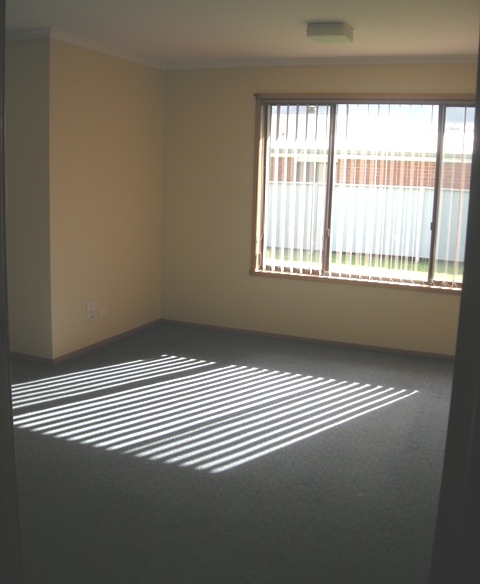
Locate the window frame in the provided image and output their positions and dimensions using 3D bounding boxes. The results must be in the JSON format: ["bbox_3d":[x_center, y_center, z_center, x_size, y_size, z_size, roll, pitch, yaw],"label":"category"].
[{"bbox_3d":[1.125,-0.810,5.161,2.170,1.565,0.120,6,11,22],"label":"window frame"}]

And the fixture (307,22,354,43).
[{"bbox_3d":[0.584,-1.666,4.150,0.240,0.080,0.235,6,11,22],"label":"fixture"}]

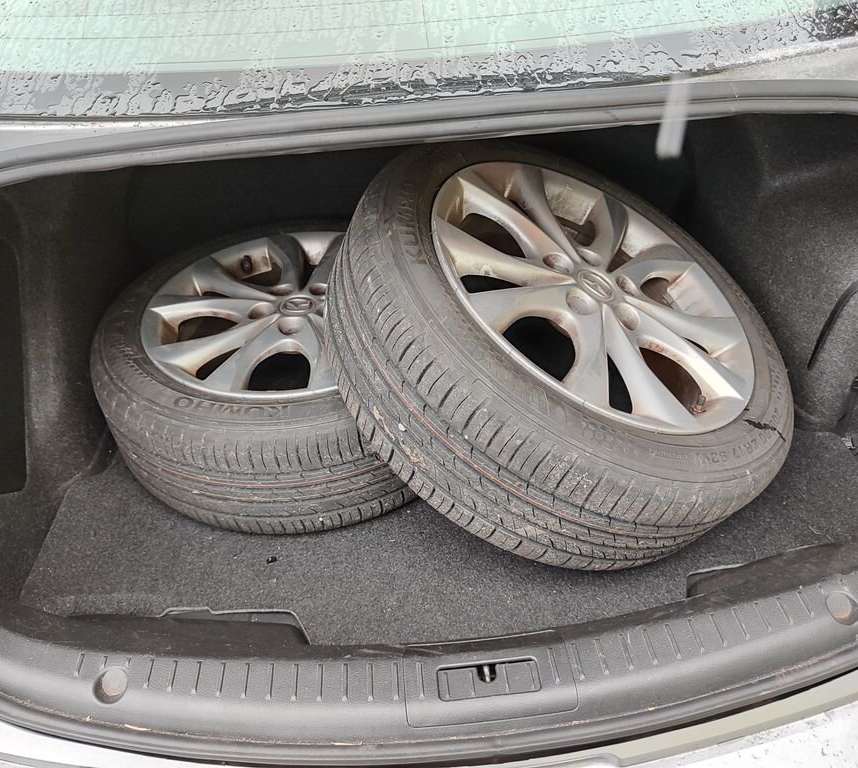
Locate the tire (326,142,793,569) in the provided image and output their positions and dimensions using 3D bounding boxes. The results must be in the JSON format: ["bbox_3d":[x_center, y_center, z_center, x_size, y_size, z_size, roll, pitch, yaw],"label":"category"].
[{"bbox_3d":[0.181,-0.072,0.940,0.633,0.212,0.633,33,44,0],"label":"tire"}]

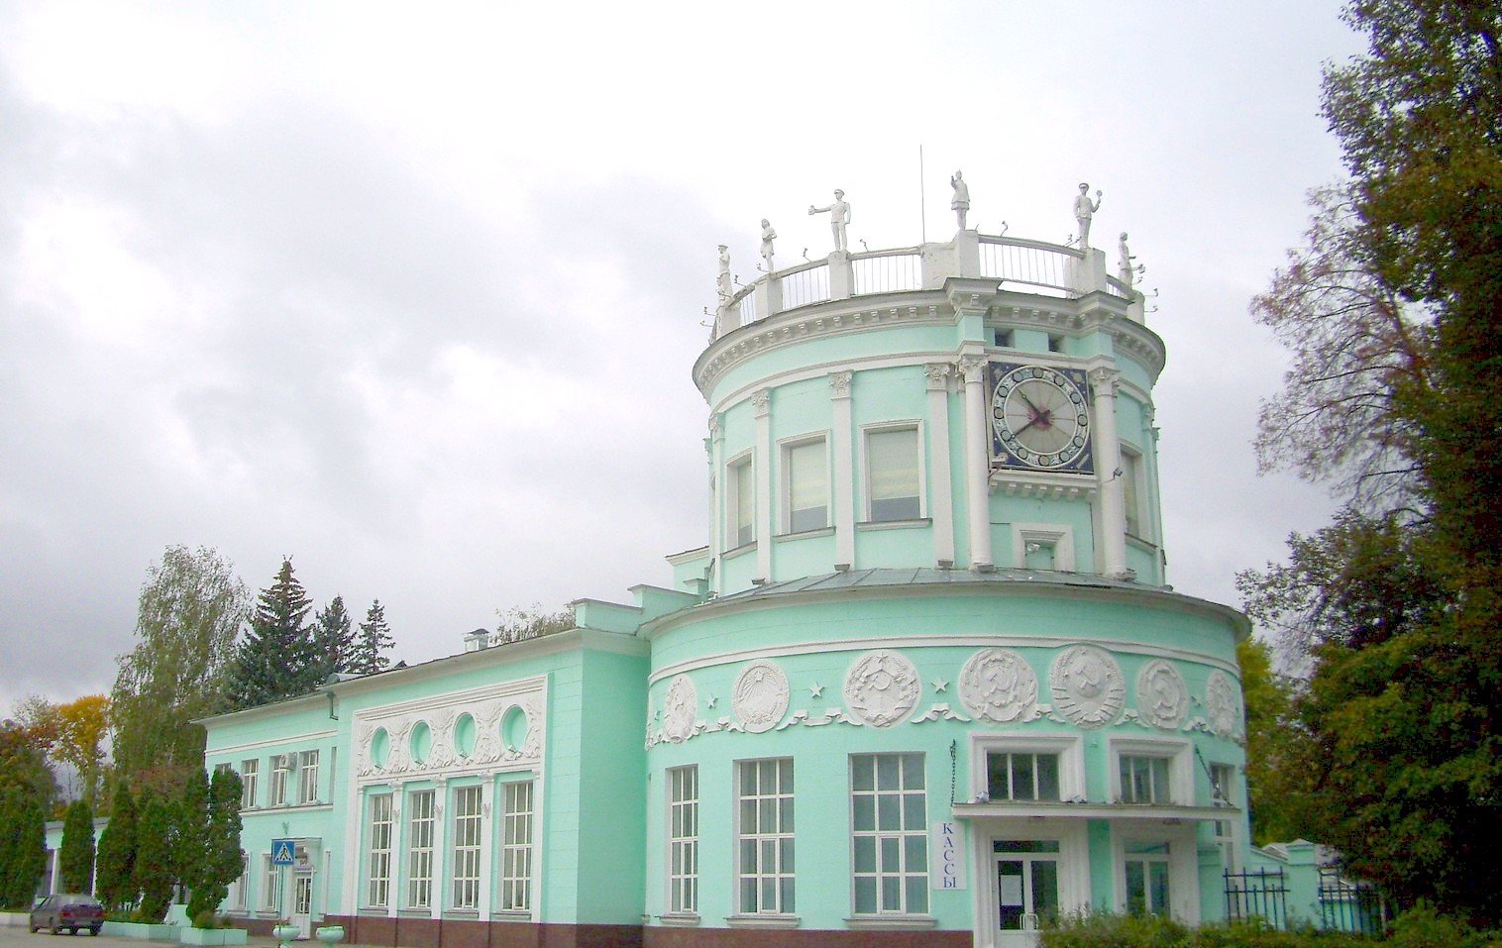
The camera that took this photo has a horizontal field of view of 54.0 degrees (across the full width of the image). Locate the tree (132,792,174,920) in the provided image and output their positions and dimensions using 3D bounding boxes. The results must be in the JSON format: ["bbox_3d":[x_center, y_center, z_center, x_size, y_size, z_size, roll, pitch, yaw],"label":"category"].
[{"bbox_3d":[-19.677,12.720,49.214,1.750,4.312,1.750,0,-15,0],"label":"tree"}]

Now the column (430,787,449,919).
[{"bbox_3d":[-8.674,10.524,41.253,0.220,3.748,0.600,13,-20,-39],"label":"column"}]

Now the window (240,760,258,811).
[{"bbox_3d":[-17.647,10.970,52.003,0.220,1.750,1.420,13,-20,-39],"label":"window"}]

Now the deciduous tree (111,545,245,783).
[{"bbox_3d":[-25.383,11.209,64.572,6.600,16.364,6.600,13,-20,-39],"label":"deciduous tree"}]

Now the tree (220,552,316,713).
[{"bbox_3d":[-22.103,11.971,67.771,6.000,16.572,6.000,13,-20,-39],"label":"tree"}]

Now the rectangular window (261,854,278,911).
[{"bbox_3d":[-16.047,13.672,49.327,0.220,1.820,1.350,13,-20,-39],"label":"rectangular window"}]

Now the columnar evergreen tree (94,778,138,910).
[{"bbox_3d":[-23.728,14.177,55.277,1.500,5.327,1.500,13,-20,-39],"label":"columnar evergreen tree"}]

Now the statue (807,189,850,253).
[{"bbox_3d":[2.054,-6.575,38.676,1.150,1.882,0.450,-7,-17,23],"label":"statue"}]

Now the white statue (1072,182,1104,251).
[{"bbox_3d":[8.611,-6.609,37.852,0.780,1.950,0.500,7,-17,-24],"label":"white statue"}]

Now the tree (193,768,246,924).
[{"bbox_3d":[-16.695,11.664,46.220,1.500,4.966,1.500,13,-20,-39],"label":"tree"}]

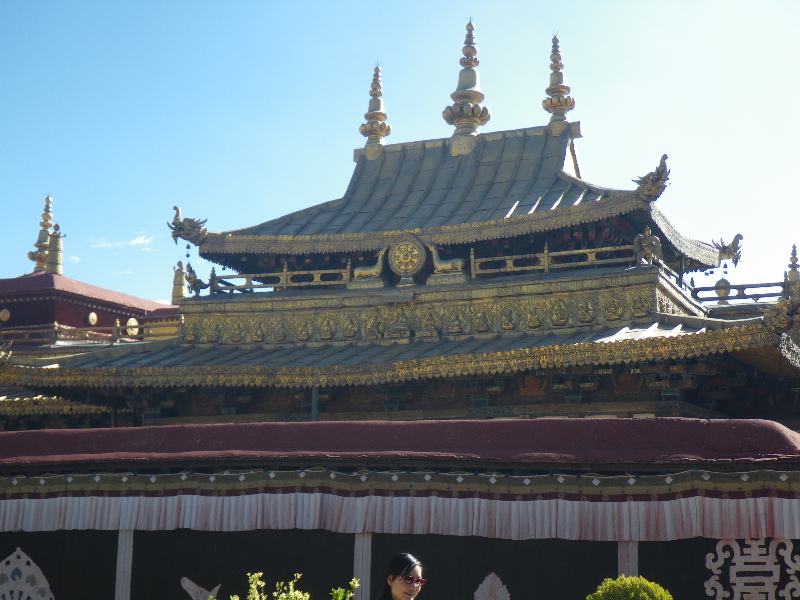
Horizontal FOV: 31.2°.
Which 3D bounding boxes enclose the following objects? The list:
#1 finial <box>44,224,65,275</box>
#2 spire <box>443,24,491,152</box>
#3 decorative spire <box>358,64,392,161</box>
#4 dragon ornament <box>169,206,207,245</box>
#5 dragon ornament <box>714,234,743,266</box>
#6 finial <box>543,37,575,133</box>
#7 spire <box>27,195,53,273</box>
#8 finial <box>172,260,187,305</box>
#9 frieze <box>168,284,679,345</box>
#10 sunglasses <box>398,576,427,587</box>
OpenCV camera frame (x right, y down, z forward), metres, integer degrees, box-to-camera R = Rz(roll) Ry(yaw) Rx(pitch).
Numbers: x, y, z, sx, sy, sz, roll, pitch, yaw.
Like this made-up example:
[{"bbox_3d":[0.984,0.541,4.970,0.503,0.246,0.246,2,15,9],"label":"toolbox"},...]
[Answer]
[{"bbox_3d":[-11.059,-1.621,46.000,0.560,1.650,0.560,0,-10,0],"label":"finial"},{"bbox_3d":[1.713,-5.433,36.638,1.170,3.500,1.170,0,-10,0],"label":"spire"},{"bbox_3d":[-0.628,-4.906,37.489,0.830,2.550,0.830,0,-10,0],"label":"decorative spire"},{"bbox_3d":[-5.004,-1.739,33.901,0.850,0.900,0.420,4,-11,-23],"label":"dragon ornament"},{"bbox_3d":[8.693,-1.314,38.033,0.820,0.860,0.420,4,-11,-23],"label":"dragon ornament"},{"bbox_3d":[3.940,-5.348,35.728,0.820,2.520,0.820,-4,-10,21],"label":"finial"},{"bbox_3d":[-12.151,-2.217,48.500,0.880,2.650,0.880,-4,-10,21],"label":"spire"},{"bbox_3d":[-8.002,-0.635,52.000,0.500,1.630,0.500,0,-10,0],"label":"finial"},{"bbox_3d":[0.113,0.352,31.591,11.200,0.800,0.300,-4,-10,21],"label":"frieze"},{"bbox_3d":[0.025,1.246,6.395,0.135,0.047,0.143,2,-5,45],"label":"sunglasses"}]

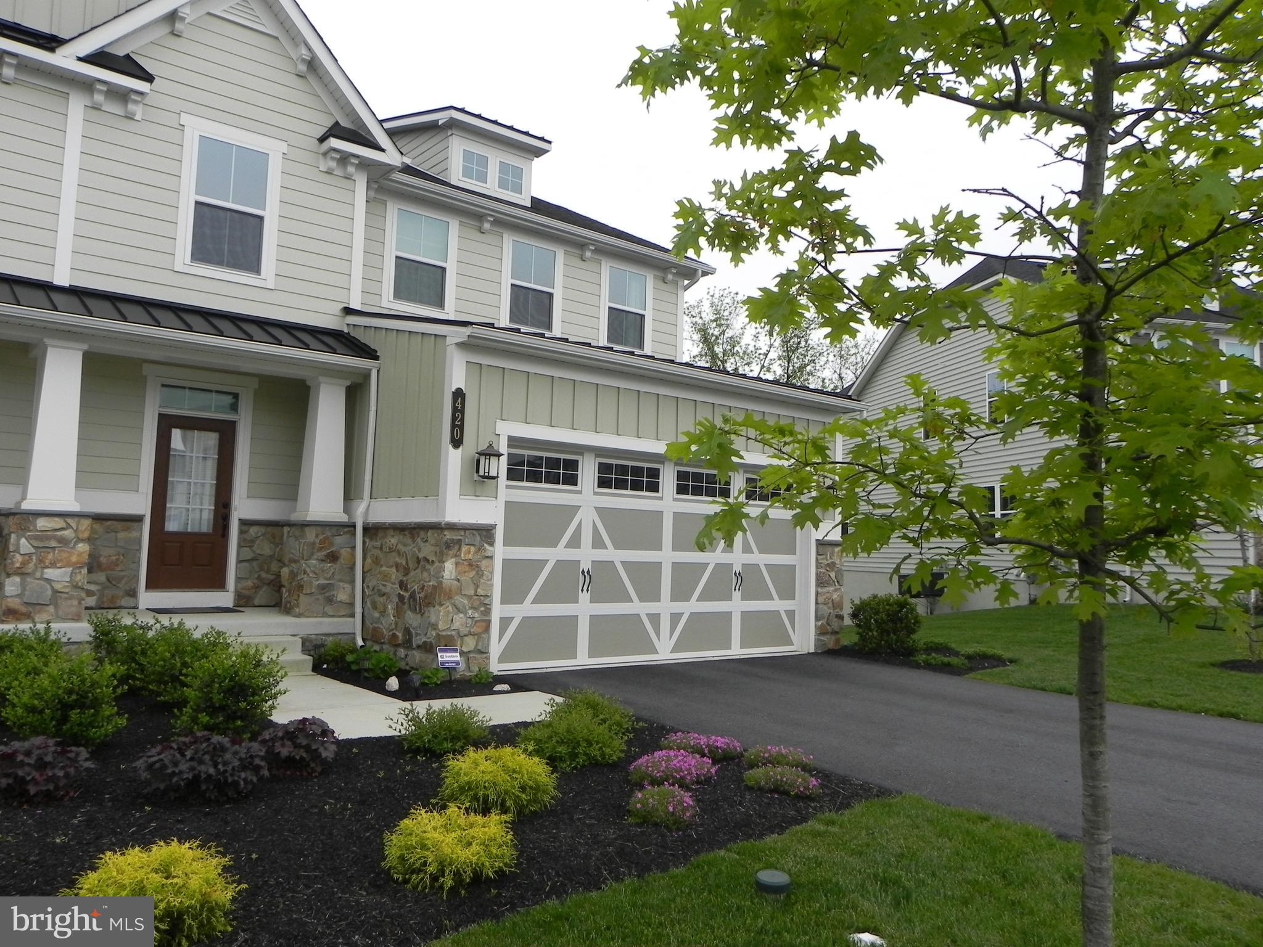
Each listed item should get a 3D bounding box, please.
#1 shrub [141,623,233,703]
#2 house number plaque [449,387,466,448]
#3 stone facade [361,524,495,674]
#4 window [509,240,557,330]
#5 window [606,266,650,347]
[{"bbox_3d":[-3.737,1.601,7.990,0.729,0.642,0.708,5,-5,-39],"label":"shrub"},{"bbox_3d":[-1.744,-0.551,9.529,0.149,0.629,0.025,6,-6,-39],"label":"house number plaque"},{"bbox_3d":[-2.242,1.318,10.290,0.610,1.530,1.950,5,-5,-39],"label":"stone facade"},{"bbox_3d":[-1.501,-2.825,14.388,0.820,1.290,0.100,5,-5,-39],"label":"window"},{"bbox_3d":[-0.071,-2.683,15.543,0.820,1.290,0.100,5,-5,-39],"label":"window"}]

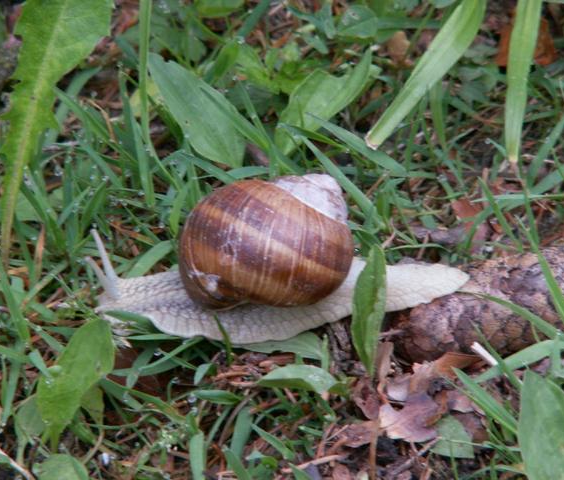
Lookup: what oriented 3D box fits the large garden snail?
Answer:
[{"bbox_3d":[-0.001,0.003,1.150,0.091,0.039,0.035,-2,40,-2],"label":"large garden snail"}]

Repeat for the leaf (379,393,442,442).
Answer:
[{"bbox_3d":[0.030,0.042,1.127,0.014,0.004,0.013,15,58,9],"label":"leaf"}]

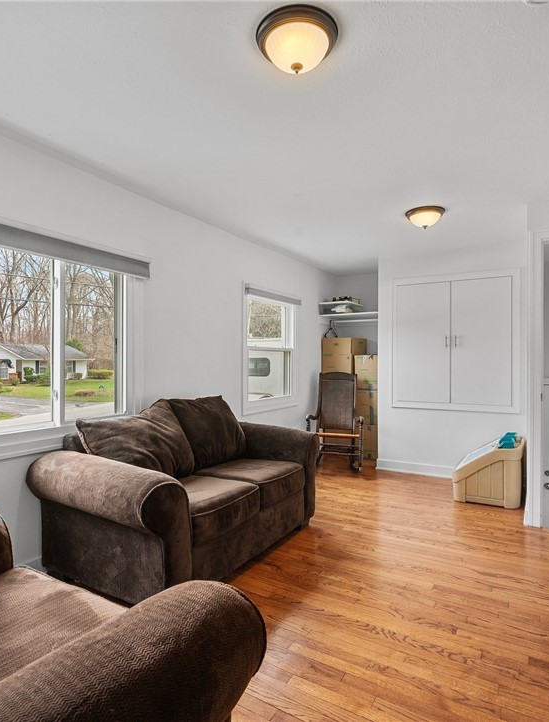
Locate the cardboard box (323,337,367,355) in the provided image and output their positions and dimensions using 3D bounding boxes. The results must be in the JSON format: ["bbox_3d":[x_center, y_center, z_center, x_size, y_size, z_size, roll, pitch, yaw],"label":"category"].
[{"bbox_3d":[0.919,-0.179,5.505,0.400,0.197,0.480,0,0,35],"label":"cardboard box"}]

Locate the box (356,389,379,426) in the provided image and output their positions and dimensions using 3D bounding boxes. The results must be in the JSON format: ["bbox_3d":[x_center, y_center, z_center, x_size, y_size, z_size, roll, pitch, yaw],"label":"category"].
[{"bbox_3d":[1.285,0.572,5.317,0.410,0.433,0.440,0,0,31],"label":"box"}]

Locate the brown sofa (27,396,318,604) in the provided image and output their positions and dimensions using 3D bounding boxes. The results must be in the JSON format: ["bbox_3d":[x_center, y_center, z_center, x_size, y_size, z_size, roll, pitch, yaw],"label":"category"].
[{"bbox_3d":[-0.486,0.734,2.624,0.940,0.910,1.680,0,0,31],"label":"brown sofa"}]

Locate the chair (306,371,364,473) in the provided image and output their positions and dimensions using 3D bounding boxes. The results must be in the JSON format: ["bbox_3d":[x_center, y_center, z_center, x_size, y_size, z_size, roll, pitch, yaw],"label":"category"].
[{"bbox_3d":[0.746,0.660,4.940,0.630,1.060,0.720,0,0,14],"label":"chair"}]

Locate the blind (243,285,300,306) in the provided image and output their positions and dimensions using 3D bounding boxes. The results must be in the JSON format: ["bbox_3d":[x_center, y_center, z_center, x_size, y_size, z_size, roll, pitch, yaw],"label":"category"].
[{"bbox_3d":[0.017,-0.664,4.438,0.055,0.072,1.070,0,0,31],"label":"blind"}]

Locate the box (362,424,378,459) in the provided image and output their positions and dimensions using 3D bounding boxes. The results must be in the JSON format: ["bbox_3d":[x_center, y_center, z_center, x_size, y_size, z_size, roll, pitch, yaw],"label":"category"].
[{"bbox_3d":[1.284,0.991,5.317,0.410,0.405,0.440,0,0,31],"label":"box"}]

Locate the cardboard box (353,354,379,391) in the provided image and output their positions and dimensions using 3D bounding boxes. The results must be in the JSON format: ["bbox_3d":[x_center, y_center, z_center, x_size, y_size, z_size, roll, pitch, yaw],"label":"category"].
[{"bbox_3d":[1.286,0.144,5.317,0.410,0.423,0.440,0,0,31],"label":"cardboard box"}]

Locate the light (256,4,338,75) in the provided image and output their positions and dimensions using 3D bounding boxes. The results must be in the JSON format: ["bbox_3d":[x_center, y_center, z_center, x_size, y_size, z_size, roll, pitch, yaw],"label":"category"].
[{"bbox_3d":[0.080,-1.074,1.480,0.286,0.137,0.286,0,0,0],"label":"light"}]

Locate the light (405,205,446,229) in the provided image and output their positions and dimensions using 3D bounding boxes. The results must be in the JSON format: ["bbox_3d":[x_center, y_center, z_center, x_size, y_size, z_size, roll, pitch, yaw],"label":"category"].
[{"bbox_3d":[1.149,-1.071,3.215,0.286,0.137,0.286,0,0,31],"label":"light"}]

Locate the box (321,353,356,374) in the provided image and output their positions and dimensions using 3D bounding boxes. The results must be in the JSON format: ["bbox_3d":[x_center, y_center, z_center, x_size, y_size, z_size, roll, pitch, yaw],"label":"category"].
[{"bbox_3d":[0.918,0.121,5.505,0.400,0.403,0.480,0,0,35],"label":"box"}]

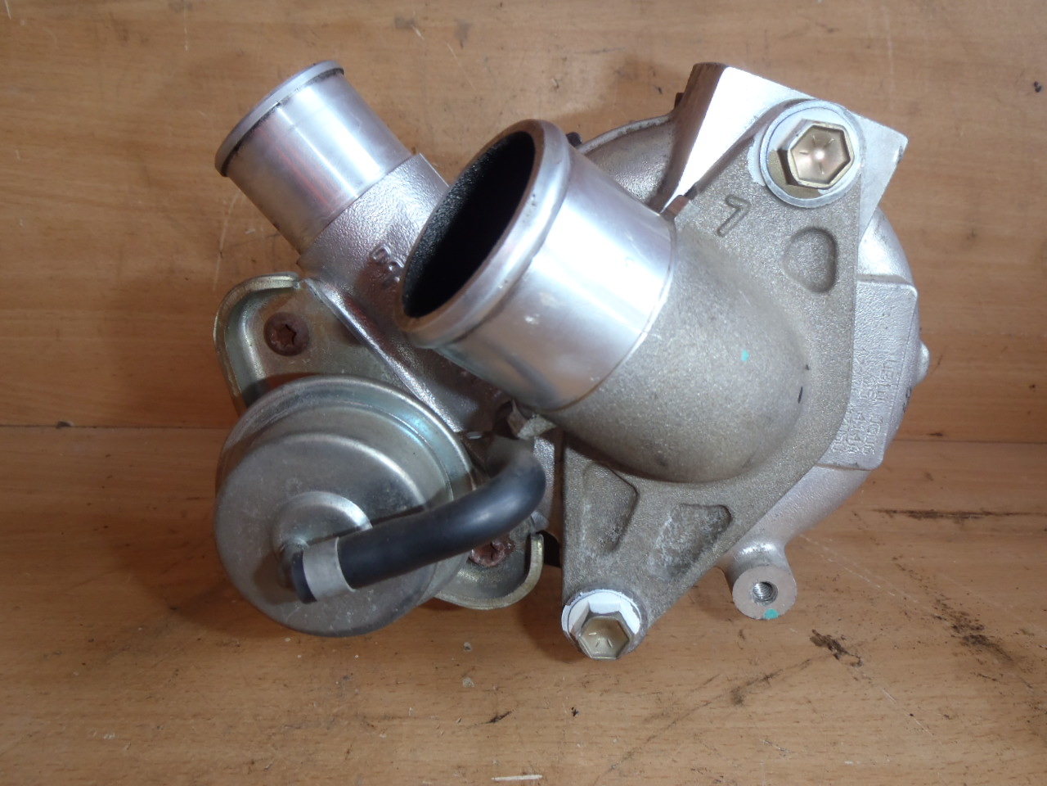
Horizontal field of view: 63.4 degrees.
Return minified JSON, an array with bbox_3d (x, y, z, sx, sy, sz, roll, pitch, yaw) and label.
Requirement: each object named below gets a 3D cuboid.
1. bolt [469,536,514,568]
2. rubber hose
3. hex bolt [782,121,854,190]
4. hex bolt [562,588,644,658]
[{"bbox_3d":[-0.010,0.043,0.234,0.012,0.012,0.004,1,17,4],"label":"bolt"},{"bbox_3d":[-0.021,0.029,0.191,0.066,0.015,0.028,-28,19,-15],"label":"rubber hose"},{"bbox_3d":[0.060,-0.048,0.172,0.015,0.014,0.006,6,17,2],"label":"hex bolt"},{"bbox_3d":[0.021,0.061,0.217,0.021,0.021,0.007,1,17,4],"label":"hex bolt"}]

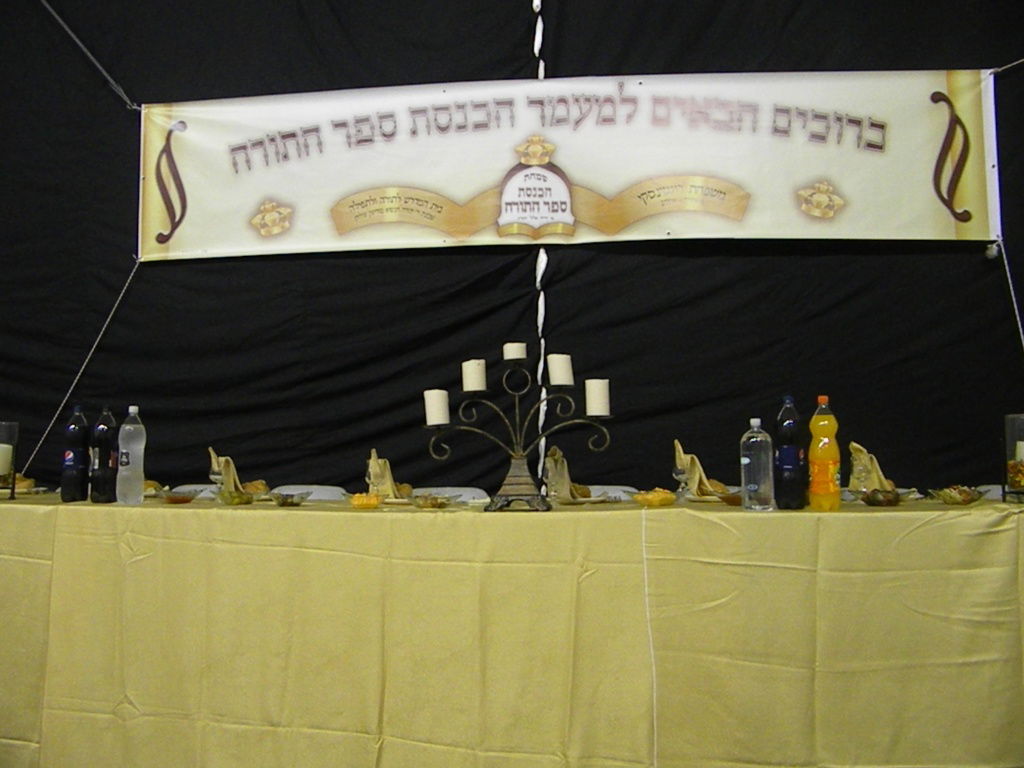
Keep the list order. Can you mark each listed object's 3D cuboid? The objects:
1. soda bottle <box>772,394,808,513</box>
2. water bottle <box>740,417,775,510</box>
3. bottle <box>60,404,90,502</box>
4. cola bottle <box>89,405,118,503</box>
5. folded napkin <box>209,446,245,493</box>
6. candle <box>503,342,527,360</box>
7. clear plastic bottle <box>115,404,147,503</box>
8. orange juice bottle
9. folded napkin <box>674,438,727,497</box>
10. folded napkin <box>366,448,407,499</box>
[{"bbox_3d":[0.797,0.196,2.370,0.093,0.322,0.093,-1,-4,9],"label":"soda bottle"},{"bbox_3d":[0.698,0.225,2.360,0.093,0.262,0.093,-1,-4,9],"label":"water bottle"},{"bbox_3d":[-1.447,0.230,2.750,0.089,0.322,0.089,1,-4,-20],"label":"bottle"},{"bbox_3d":[-1.371,0.235,2.790,0.090,0.332,0.090,-1,-3,10],"label":"cola bottle"},{"bbox_3d":[-0.979,0.298,2.840,0.110,0.165,0.105,-1,-3,10],"label":"folded napkin"},{"bbox_3d":[0.009,-0.099,2.530,0.071,0.051,0.071,0,-3,0],"label":"candle"},{"bbox_3d":[-1.270,0.235,2.765,0.090,0.334,0.090,-1,-3,10],"label":"clear plastic bottle"},{"bbox_3d":[0.898,0.199,2.385,0.090,0.333,0.090,-1,-3,10],"label":"orange juice bottle"},{"bbox_3d":[0.617,0.275,2.720,0.155,0.195,0.120,-1,-4,9],"label":"folded napkin"},{"bbox_3d":[-0.432,0.309,2.860,0.115,0.172,0.110,-1,-4,9],"label":"folded napkin"}]

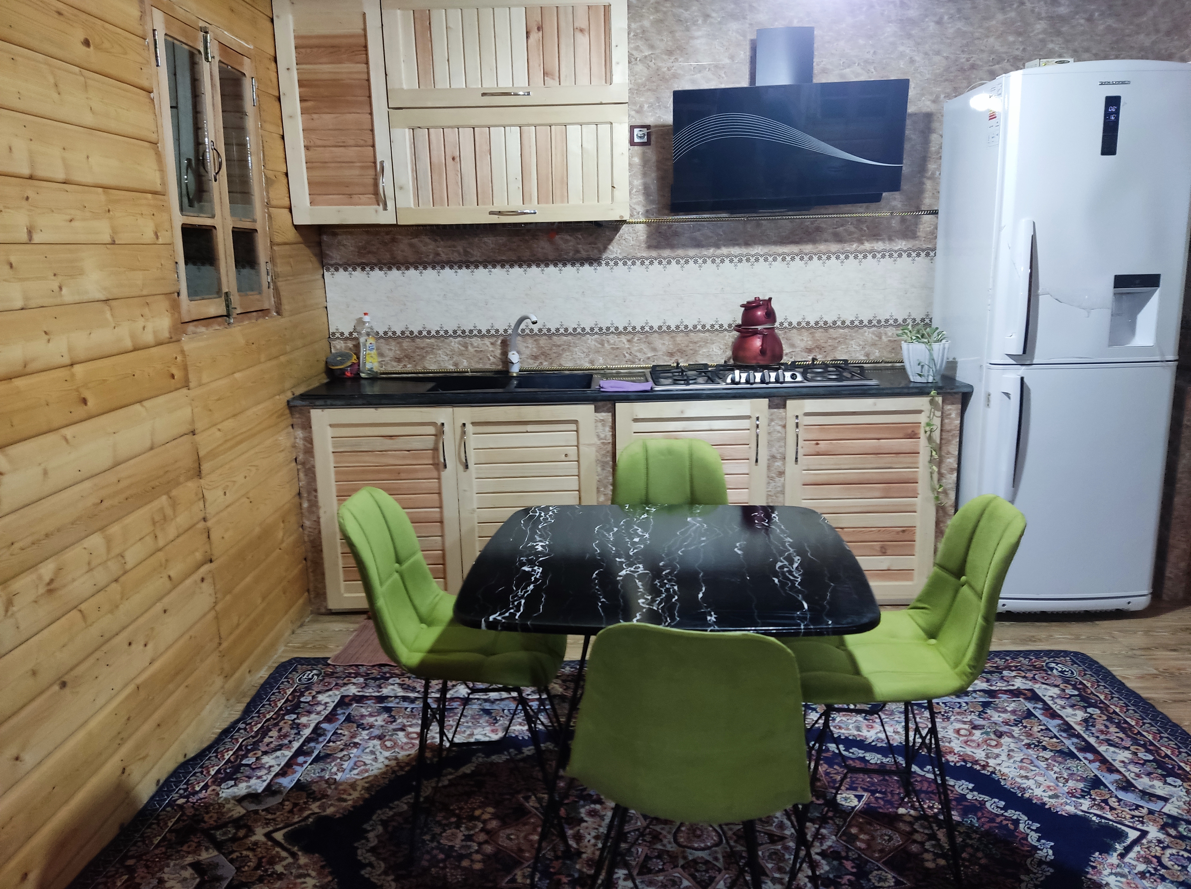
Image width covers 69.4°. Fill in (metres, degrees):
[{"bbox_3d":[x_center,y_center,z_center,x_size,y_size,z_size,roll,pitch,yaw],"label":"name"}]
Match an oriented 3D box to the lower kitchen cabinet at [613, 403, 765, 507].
[{"bbox_3d":[0.381,0.181,3.601,0.580,0.820,0.560,-1,12,2],"label":"lower kitchen cabinet"}]

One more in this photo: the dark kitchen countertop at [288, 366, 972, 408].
[{"bbox_3d":[0.130,-0.255,3.595,2.650,0.046,0.600,-1,13,1],"label":"dark kitchen countertop"}]

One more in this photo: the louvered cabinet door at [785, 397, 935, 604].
[{"bbox_3d":[1.016,0.232,3.305,0.575,0.823,0.035,-1,12,2],"label":"louvered cabinet door"}]

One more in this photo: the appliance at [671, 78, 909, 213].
[{"bbox_3d":[0.758,-1.197,3.510,0.890,0.440,0.340,-1,12,2],"label":"appliance"}]

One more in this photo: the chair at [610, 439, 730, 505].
[{"bbox_3d":[0.219,0.436,2.430,0.430,0.845,0.510,-1,12,3],"label":"chair"}]

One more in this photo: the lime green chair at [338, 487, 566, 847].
[{"bbox_3d":[-0.319,0.516,2.112,0.500,0.845,0.430,-1,12,4],"label":"lime green chair"}]

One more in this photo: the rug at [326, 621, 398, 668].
[{"bbox_3d":[-0.641,0.746,3.260,0.620,0.012,0.390,0,13,7],"label":"rug"}]

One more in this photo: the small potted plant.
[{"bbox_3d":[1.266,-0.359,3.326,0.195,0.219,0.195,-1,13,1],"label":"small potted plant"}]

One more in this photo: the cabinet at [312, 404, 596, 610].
[{"bbox_3d":[-0.529,0.201,3.635,1.090,0.820,0.560,-1,12,2],"label":"cabinet"}]

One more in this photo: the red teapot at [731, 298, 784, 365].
[{"bbox_3d":[0.669,-0.467,3.528,0.205,0.269,0.220,-1,13,0],"label":"red teapot"}]

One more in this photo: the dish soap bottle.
[{"bbox_3d":[-1.004,-0.438,3.788,0.060,0.282,0.092,6,15,29],"label":"dish soap bottle"}]

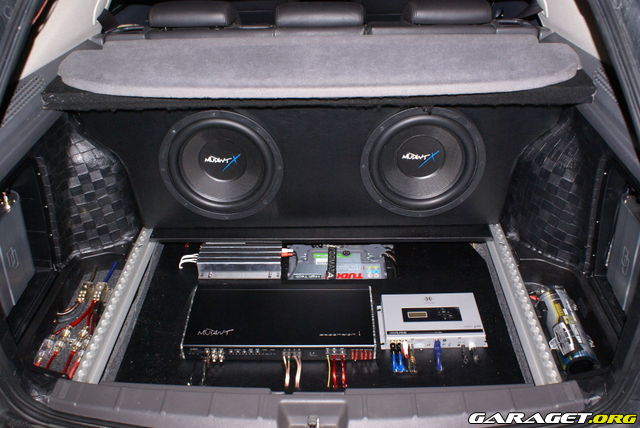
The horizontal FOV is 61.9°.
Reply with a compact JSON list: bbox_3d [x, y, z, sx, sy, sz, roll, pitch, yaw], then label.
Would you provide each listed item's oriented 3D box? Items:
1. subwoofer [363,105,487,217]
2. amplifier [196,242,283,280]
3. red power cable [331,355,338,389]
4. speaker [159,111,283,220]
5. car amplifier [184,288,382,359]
[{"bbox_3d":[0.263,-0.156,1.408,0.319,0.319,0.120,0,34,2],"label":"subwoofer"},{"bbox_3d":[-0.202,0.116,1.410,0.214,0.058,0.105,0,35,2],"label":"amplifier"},{"bbox_3d":[0.031,0.333,1.130,0.013,0.021,0.081,0,35,2],"label":"red power cable"},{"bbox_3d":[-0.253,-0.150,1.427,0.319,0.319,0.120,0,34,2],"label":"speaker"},{"bbox_3d":[-0.088,0.248,1.231,0.421,0.043,0.181,0,35,2],"label":"car amplifier"}]

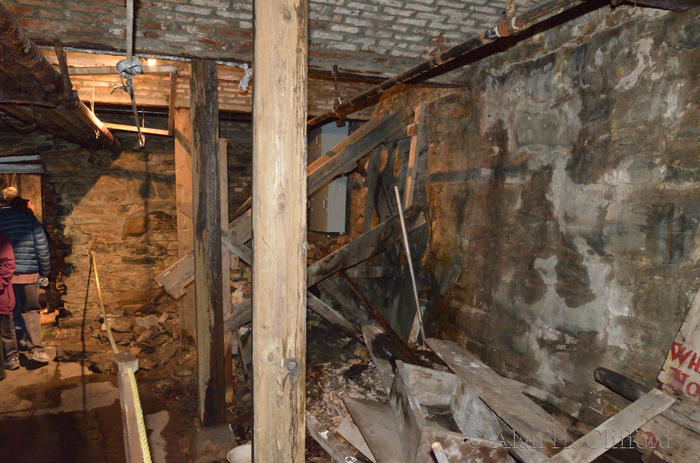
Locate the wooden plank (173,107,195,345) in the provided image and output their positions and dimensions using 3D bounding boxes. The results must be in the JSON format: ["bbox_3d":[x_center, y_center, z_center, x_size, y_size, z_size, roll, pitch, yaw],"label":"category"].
[{"bbox_3d":[-1.779,-0.028,5.703,0.190,2.557,0.190,-2,4,-20],"label":"wooden plank"}]

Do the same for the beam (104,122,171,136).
[{"bbox_3d":[-2.002,-0.948,4.893,0.606,0.042,0.080,1,3,-38],"label":"beam"}]

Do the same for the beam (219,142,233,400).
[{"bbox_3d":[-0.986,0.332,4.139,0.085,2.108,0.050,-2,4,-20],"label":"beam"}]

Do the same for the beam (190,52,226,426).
[{"bbox_3d":[-0.953,0.098,3.522,0.160,2.406,0.160,-2,4,-20],"label":"beam"}]

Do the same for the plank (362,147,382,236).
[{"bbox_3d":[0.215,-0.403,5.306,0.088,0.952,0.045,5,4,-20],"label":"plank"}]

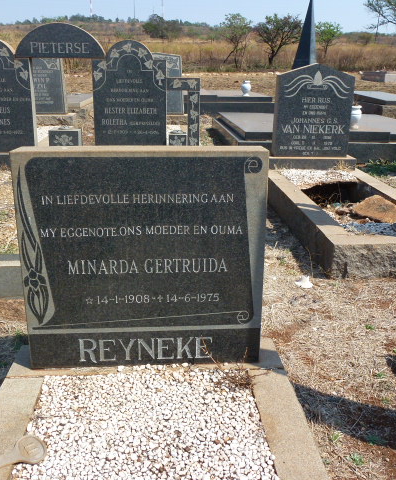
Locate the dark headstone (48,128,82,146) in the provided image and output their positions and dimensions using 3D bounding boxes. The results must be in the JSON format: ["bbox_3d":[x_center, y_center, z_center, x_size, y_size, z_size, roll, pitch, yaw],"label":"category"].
[{"bbox_3d":[-1.271,-0.956,4.622,0.271,0.203,0.160,-1,21,-4],"label":"dark headstone"}]

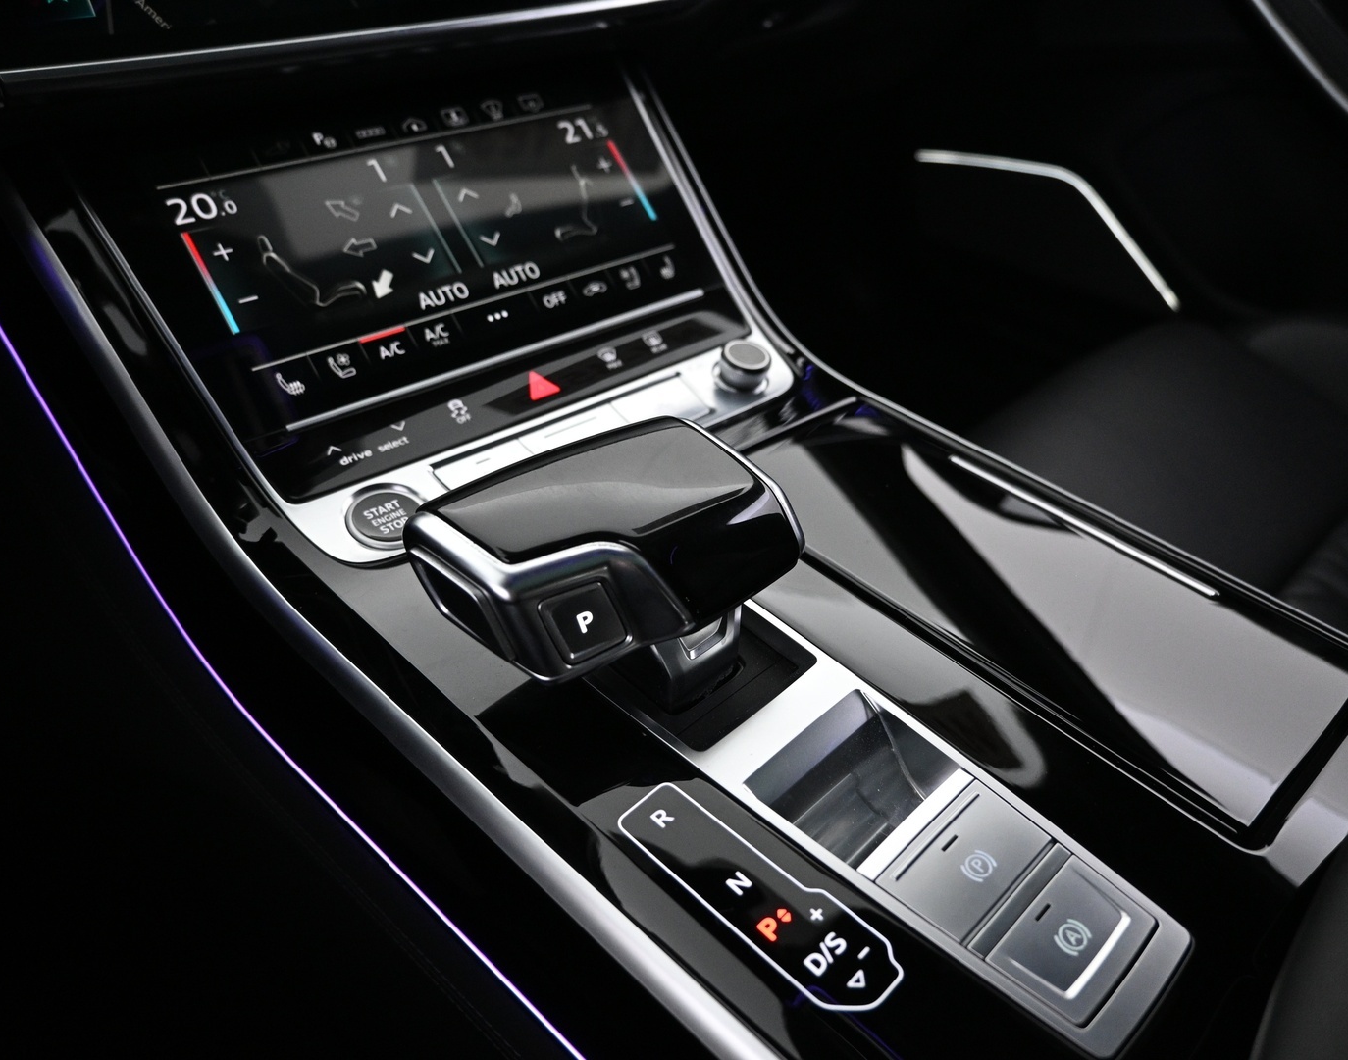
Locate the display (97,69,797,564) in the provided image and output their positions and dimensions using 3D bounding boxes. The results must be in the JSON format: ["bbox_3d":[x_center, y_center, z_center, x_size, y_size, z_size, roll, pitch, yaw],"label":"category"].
[{"bbox_3d":[-0.070,-0.093,0.405,0.232,0.030,0.174,-25,77,-31],"label":"display"}]

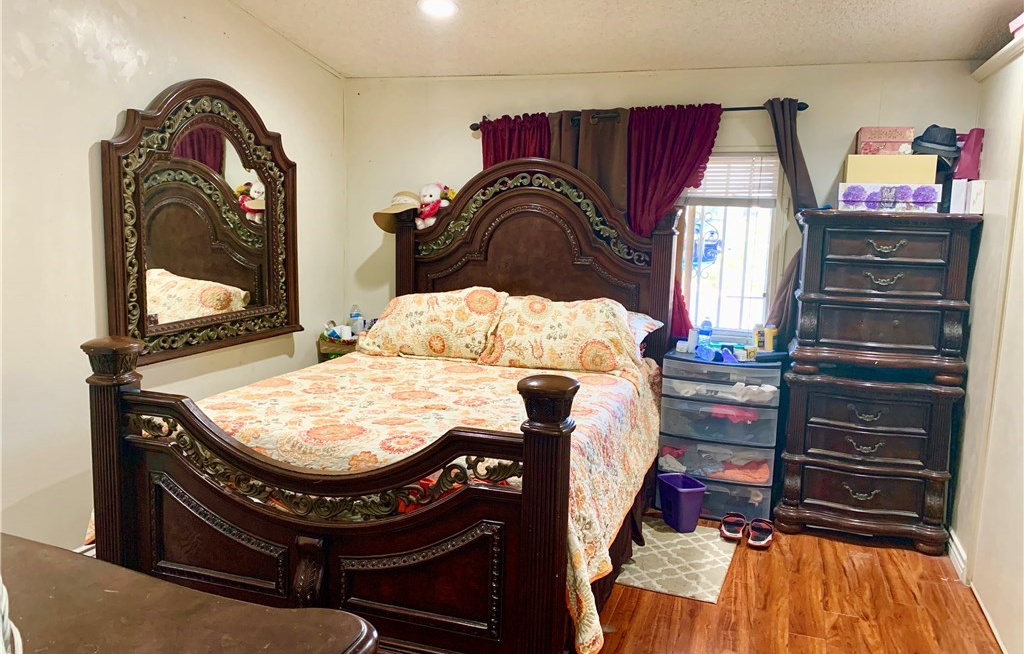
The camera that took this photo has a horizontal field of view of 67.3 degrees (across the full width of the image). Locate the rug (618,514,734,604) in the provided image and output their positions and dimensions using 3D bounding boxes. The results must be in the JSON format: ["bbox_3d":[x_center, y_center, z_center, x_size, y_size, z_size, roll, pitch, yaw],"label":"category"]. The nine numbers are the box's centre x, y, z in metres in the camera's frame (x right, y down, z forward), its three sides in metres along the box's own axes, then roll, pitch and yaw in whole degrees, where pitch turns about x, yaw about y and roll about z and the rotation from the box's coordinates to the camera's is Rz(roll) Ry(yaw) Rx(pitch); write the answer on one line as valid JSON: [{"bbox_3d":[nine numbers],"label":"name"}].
[{"bbox_3d":[0.715,1.006,3.432,0.510,0.010,0.758,5,9,22],"label":"rug"}]

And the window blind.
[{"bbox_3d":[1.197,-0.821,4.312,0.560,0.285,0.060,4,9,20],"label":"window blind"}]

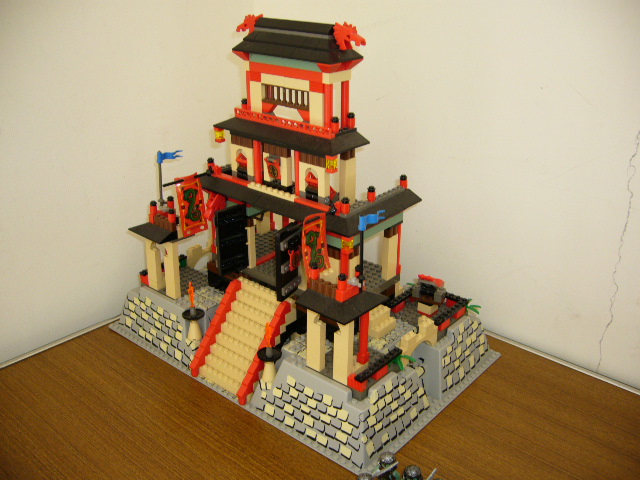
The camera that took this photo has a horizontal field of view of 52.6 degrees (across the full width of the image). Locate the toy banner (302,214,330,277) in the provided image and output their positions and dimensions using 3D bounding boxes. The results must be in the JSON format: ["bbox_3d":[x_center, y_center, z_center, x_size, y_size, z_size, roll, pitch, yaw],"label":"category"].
[{"bbox_3d":[-0.003,0.007,0.583,0.008,0.062,0.031,19,29,36],"label":"toy banner"}]

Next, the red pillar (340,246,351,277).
[{"bbox_3d":[0.024,0.037,0.624,0.008,0.058,0.008,19,29,36],"label":"red pillar"}]

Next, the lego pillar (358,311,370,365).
[{"bbox_3d":[0.040,0.085,0.579,0.008,0.057,0.008,1,23,0],"label":"lego pillar"}]

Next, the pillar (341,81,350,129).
[{"bbox_3d":[0.024,-0.128,0.618,0.008,0.048,0.008,19,29,36],"label":"pillar"}]

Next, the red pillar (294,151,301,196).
[{"bbox_3d":[-0.021,-0.066,0.625,0.008,0.055,0.008,1,23,0],"label":"red pillar"}]

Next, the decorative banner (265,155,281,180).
[{"bbox_3d":[-0.046,-0.071,0.641,0.020,0.023,0.004,19,29,36],"label":"decorative banner"}]

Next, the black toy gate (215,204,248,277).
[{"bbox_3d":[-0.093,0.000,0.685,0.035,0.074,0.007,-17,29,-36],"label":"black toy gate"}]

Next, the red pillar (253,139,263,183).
[{"bbox_3d":[-0.062,-0.080,0.657,0.008,0.055,0.008,19,29,36],"label":"red pillar"}]

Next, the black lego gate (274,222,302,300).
[{"bbox_3d":[-0.030,0.020,0.640,0.009,0.076,0.040,14,26,29],"label":"black lego gate"}]

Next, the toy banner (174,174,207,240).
[{"bbox_3d":[-0.133,-0.036,0.677,0.005,0.066,0.033,16,30,38],"label":"toy banner"}]

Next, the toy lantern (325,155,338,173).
[{"bbox_3d":[0.011,-0.069,0.583,0.008,0.017,0.008,19,29,36],"label":"toy lantern"}]

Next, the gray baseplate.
[{"bbox_3d":[-0.024,0.090,0.741,0.384,0.059,0.256,19,29,36],"label":"gray baseplate"}]

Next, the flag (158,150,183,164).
[{"bbox_3d":[-0.164,-0.091,0.706,0.031,0.014,0.005,-17,29,-36],"label":"flag"}]

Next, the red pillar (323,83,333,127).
[{"bbox_3d":[0.008,-0.114,0.585,0.008,0.054,0.008,19,29,36],"label":"red pillar"}]

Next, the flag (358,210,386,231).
[{"bbox_3d":[0.044,-0.017,0.541,0.006,0.015,0.034,22,30,40],"label":"flag"}]

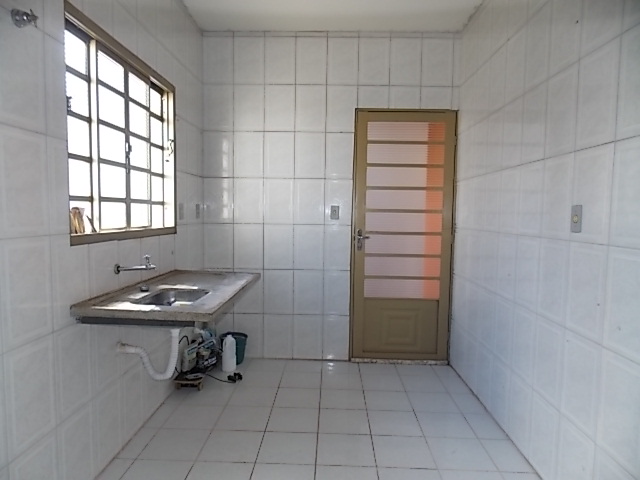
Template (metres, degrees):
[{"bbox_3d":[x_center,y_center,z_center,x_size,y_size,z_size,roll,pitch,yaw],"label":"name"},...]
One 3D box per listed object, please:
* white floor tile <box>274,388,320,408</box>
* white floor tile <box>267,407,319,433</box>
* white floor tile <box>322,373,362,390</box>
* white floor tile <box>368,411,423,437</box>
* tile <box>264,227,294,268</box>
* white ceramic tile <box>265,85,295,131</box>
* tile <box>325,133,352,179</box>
[{"bbox_3d":[-0.150,1.084,2.909,0.302,0.014,0.304,1,4,2],"label":"white floor tile"},{"bbox_3d":[-0.161,1.106,2.608,0.302,0.010,0.305,1,4,2],"label":"white floor tile"},{"bbox_3d":[0.163,1.071,3.214,0.302,0.010,0.305,1,4,2],"label":"white floor tile"},{"bbox_3d":[0.449,1.117,2.590,0.302,0.010,0.305,1,4,2],"label":"white floor tile"},{"bbox_3d":[-0.349,0.062,3.636,0.257,0.385,0.010,1,4,2],"label":"tile"},{"bbox_3d":[-0.332,-1.091,3.523,0.254,0.380,0.014,1,4,1],"label":"white ceramic tile"},{"bbox_3d":[0.170,-0.702,3.572,0.236,0.385,0.010,1,4,2],"label":"tile"}]

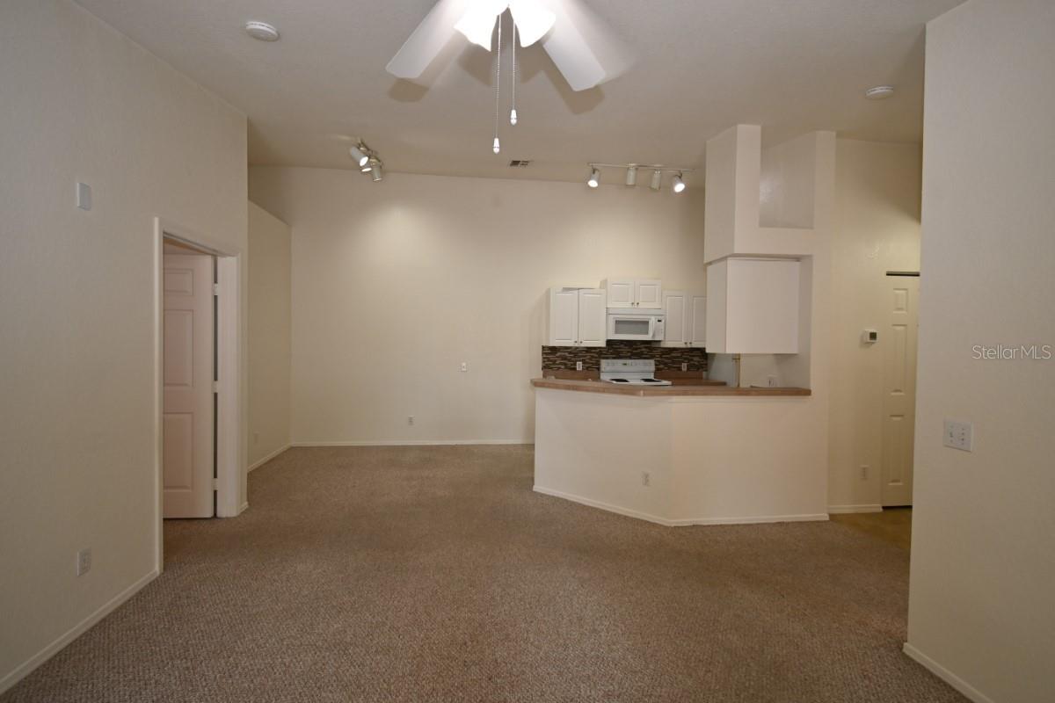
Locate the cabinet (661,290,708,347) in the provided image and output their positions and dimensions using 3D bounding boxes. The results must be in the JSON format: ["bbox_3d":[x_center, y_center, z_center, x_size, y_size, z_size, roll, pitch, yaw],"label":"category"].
[{"bbox_3d":[2.206,-0.441,6.247,0.760,0.765,0.320,1,1,-7],"label":"cabinet"}]

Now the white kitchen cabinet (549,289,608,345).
[{"bbox_3d":[0.663,-0.449,6.048,0.768,0.765,0.320,1,1,-7],"label":"white kitchen cabinet"}]

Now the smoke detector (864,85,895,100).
[{"bbox_3d":[2.128,-1.560,2.657,0.134,0.038,0.134,1,12,-7],"label":"smoke detector"}]

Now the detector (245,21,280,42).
[{"bbox_3d":[-1.319,-1.596,2.196,0.140,0.038,0.140,1,12,-7],"label":"detector"}]

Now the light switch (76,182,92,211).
[{"bbox_3d":[-2.088,-0.727,2.069,0.010,0.113,0.074,1,1,-7],"label":"light switch"}]

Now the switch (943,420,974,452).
[{"bbox_3d":[1.780,0.345,1.816,0.010,0.116,0.116,1,1,-7],"label":"switch"}]

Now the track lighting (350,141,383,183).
[{"bbox_3d":[-1.750,-2.074,4.873,0.190,0.210,1.210,1,12,-7],"label":"track lighting"}]

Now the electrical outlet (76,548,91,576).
[{"bbox_3d":[-2.110,1.000,2.091,0.010,0.116,0.072,1,1,-7],"label":"electrical outlet"}]

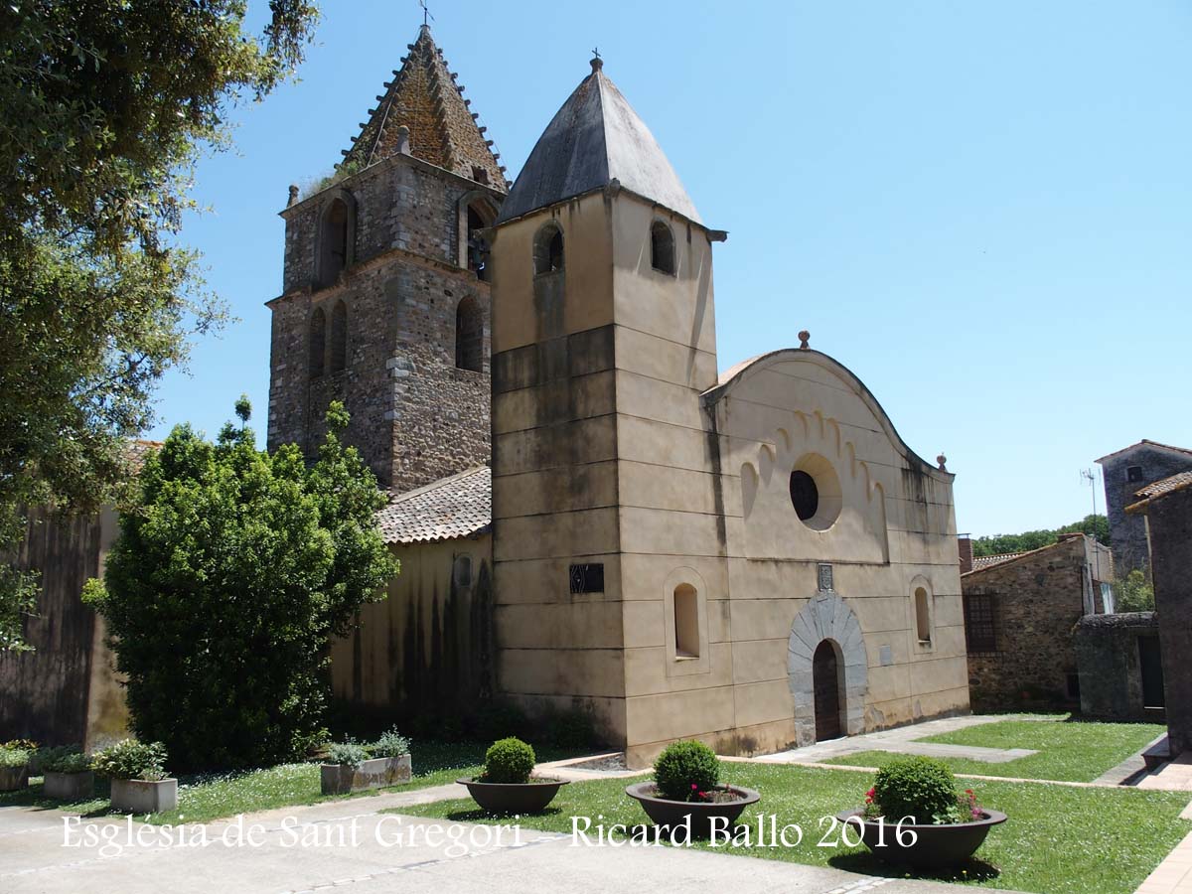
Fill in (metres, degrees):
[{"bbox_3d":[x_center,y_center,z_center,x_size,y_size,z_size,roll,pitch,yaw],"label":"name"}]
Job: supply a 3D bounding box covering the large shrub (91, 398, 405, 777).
[{"bbox_3d":[-6.151,2.400,16.700,5.300,6.200,5.000,2,-10,-20],"label":"large shrub"}]

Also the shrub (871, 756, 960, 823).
[{"bbox_3d":[2.655,2.842,7.984,0.700,0.570,0.700,-1,-10,0],"label":"shrub"}]

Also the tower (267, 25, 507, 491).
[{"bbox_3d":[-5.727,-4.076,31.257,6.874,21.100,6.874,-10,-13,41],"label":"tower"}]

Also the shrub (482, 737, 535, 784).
[{"bbox_3d":[-1.108,3.956,12.150,0.670,0.580,0.670,0,-10,-5],"label":"shrub"}]

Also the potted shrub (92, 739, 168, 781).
[{"bbox_3d":[-6.108,4.109,12.600,0.920,0.520,0.820,3,-11,-25],"label":"potted shrub"}]

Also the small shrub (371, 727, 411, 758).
[{"bbox_3d":[-2.972,4.261,13.900,0.570,0.430,0.480,1,-10,-12],"label":"small shrub"}]

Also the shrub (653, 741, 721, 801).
[{"bbox_3d":[0.976,3.476,10.350,0.700,0.660,0.700,-2,-10,5],"label":"shrub"}]

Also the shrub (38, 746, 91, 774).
[{"bbox_3d":[-7.434,4.374,13.500,0.760,0.400,0.660,4,-11,-28],"label":"shrub"}]

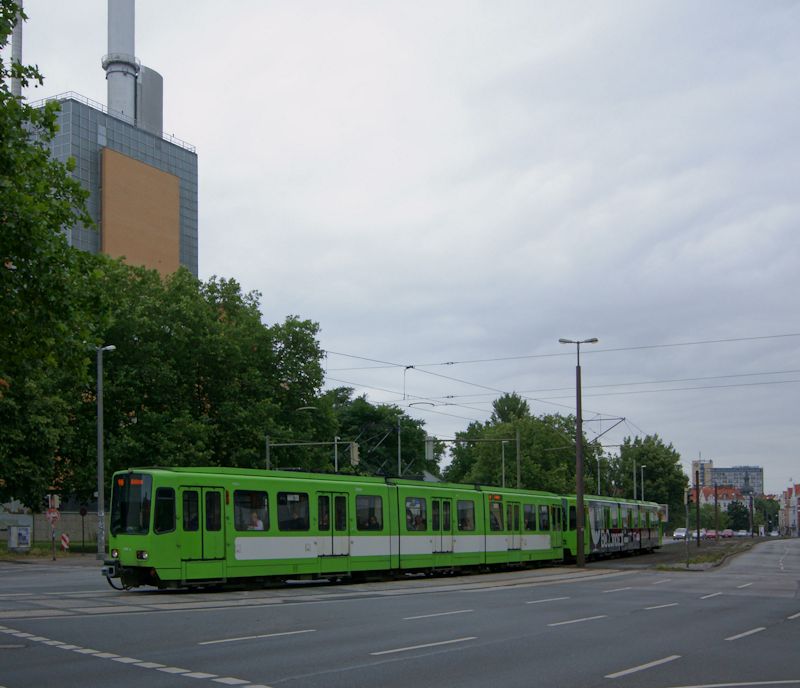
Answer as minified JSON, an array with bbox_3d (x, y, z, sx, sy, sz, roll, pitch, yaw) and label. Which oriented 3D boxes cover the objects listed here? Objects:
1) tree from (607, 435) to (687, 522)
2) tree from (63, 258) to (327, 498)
[{"bbox_3d":[30.679,17.915,112.000,10.000,13.270,9.500,0,-10,0],"label":"tree"},{"bbox_3d":[-12.788,3.625,56.000,16.200,18.480,13.500,0,-10,0],"label":"tree"}]

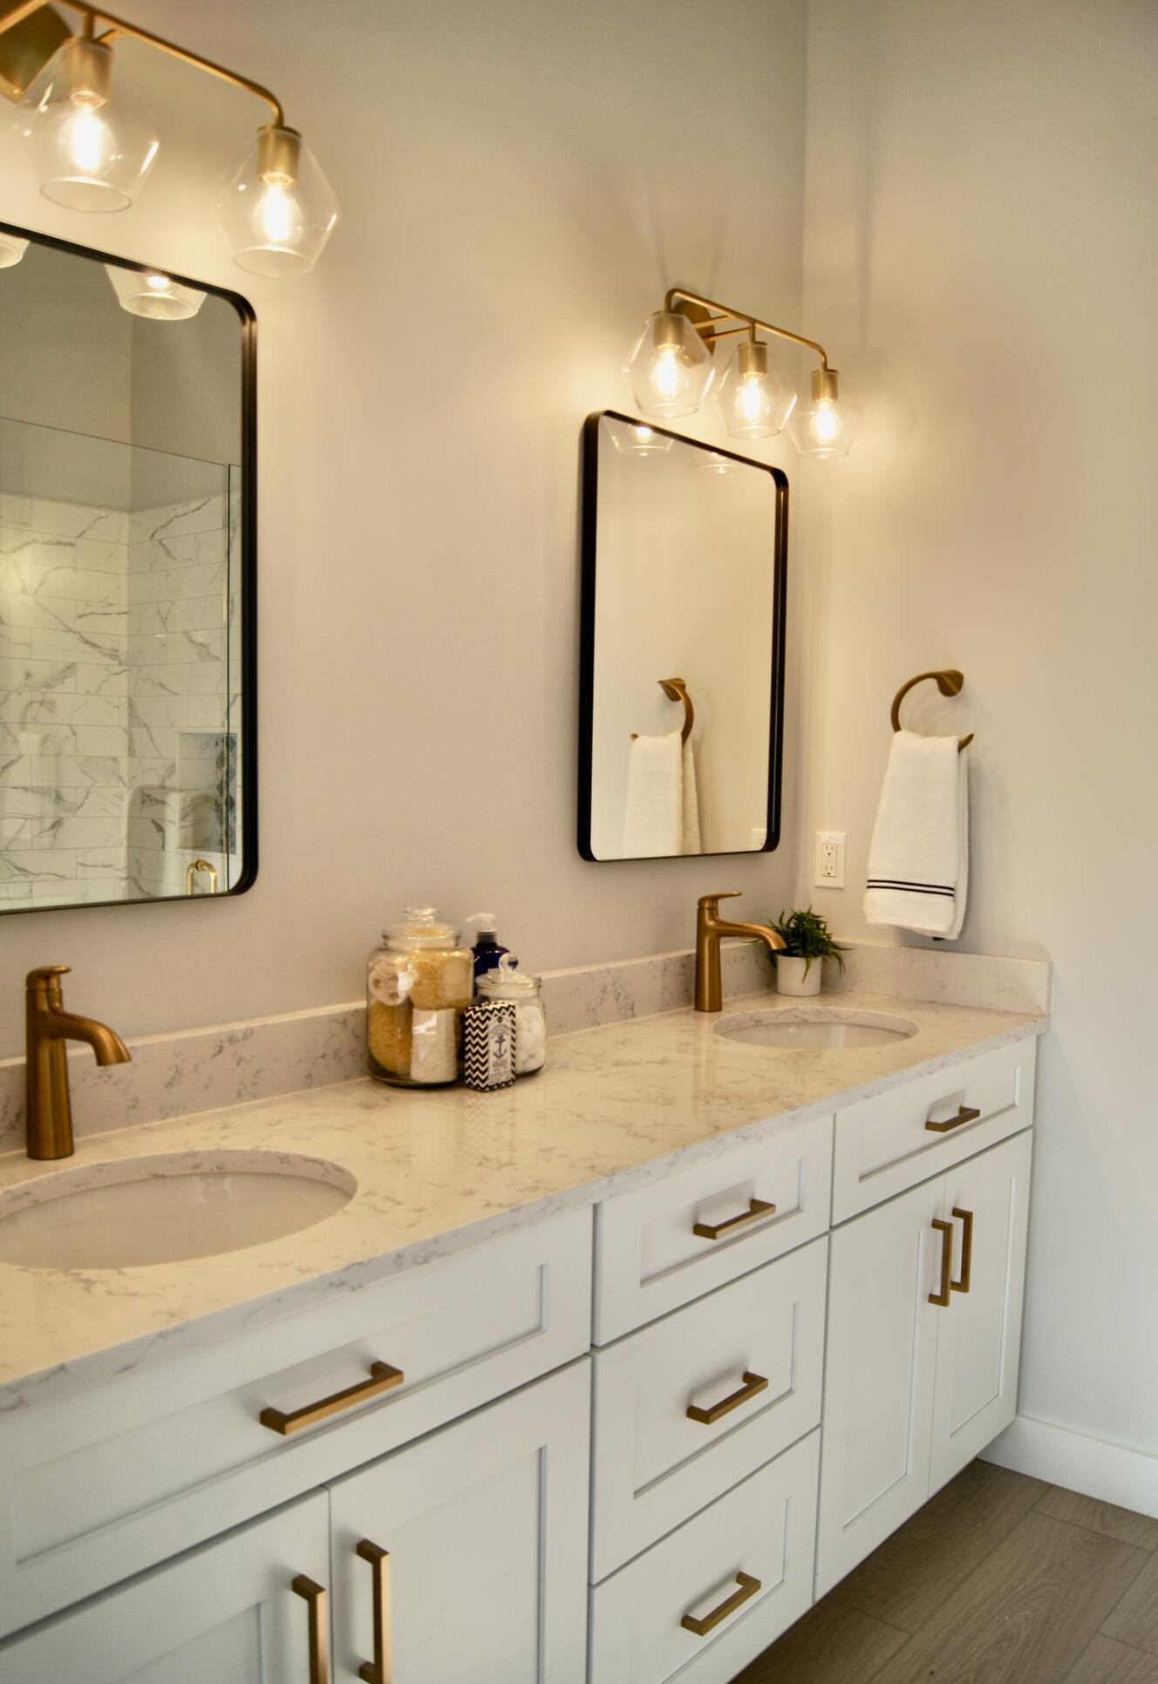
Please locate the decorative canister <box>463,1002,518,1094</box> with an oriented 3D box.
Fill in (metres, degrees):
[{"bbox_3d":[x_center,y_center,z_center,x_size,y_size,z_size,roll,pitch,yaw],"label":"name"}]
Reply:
[{"bbox_3d":[-0.123,0.287,1.857,0.044,0.123,0.061,4,5,41],"label":"decorative canister"}]

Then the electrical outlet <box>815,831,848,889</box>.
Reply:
[{"bbox_3d":[0.531,0.039,2.776,0.071,0.116,0.008,4,5,41],"label":"electrical outlet"}]

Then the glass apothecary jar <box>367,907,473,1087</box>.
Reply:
[{"bbox_3d":[-0.225,0.219,1.873,0.152,0.252,0.152,1,3,0],"label":"glass apothecary jar"}]

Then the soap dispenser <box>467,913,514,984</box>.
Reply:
[{"bbox_3d":[-0.142,0.224,2.015,0.078,0.228,0.072,-1,4,-27],"label":"soap dispenser"}]

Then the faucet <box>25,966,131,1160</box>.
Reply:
[{"bbox_3d":[-0.558,0.254,1.460,0.185,0.220,0.052,4,5,41],"label":"faucet"}]

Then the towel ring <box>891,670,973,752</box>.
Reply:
[{"bbox_3d":[0.708,-0.255,2.559,0.172,0.170,0.080,4,5,41],"label":"towel ring"}]

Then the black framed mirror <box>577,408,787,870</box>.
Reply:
[{"bbox_3d":[0.211,-0.358,2.458,0.030,0.772,0.605,4,5,41],"label":"black framed mirror"}]

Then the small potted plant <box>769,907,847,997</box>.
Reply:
[{"bbox_3d":[0.459,0.222,2.661,0.165,0.176,0.165,1,3,0],"label":"small potted plant"}]

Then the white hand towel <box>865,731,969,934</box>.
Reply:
[{"bbox_3d":[0.669,-0.013,2.563,0.192,0.395,0.085,4,5,41],"label":"white hand towel"}]

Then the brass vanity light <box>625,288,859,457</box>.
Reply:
[{"bbox_3d":[0.298,-0.867,2.385,0.205,0.255,0.655,4,5,41],"label":"brass vanity light"}]

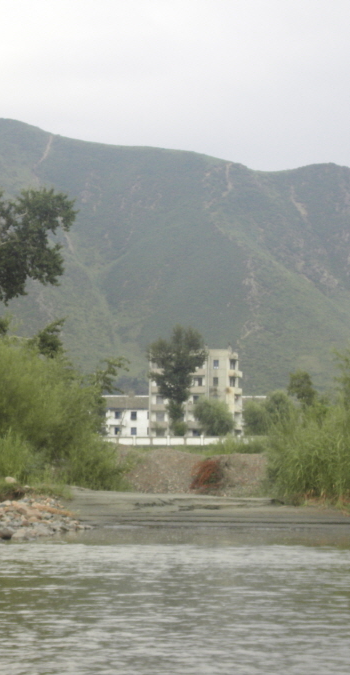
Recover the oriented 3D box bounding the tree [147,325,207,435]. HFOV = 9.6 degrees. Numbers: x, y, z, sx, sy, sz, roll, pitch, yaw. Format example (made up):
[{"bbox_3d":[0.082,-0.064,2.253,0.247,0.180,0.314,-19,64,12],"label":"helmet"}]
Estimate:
[{"bbox_3d":[0.375,7.125,312.000,9.000,18.000,9.000,0,-3,0],"label":"tree"}]

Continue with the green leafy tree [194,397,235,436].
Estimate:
[{"bbox_3d":[5.925,12.525,312.000,6.300,7.400,6.300,0,-3,0],"label":"green leafy tree"}]

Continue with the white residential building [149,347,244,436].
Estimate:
[{"bbox_3d":[3.442,9.486,333.000,14.600,15.700,12.000,0,-3,5],"label":"white residential building"}]

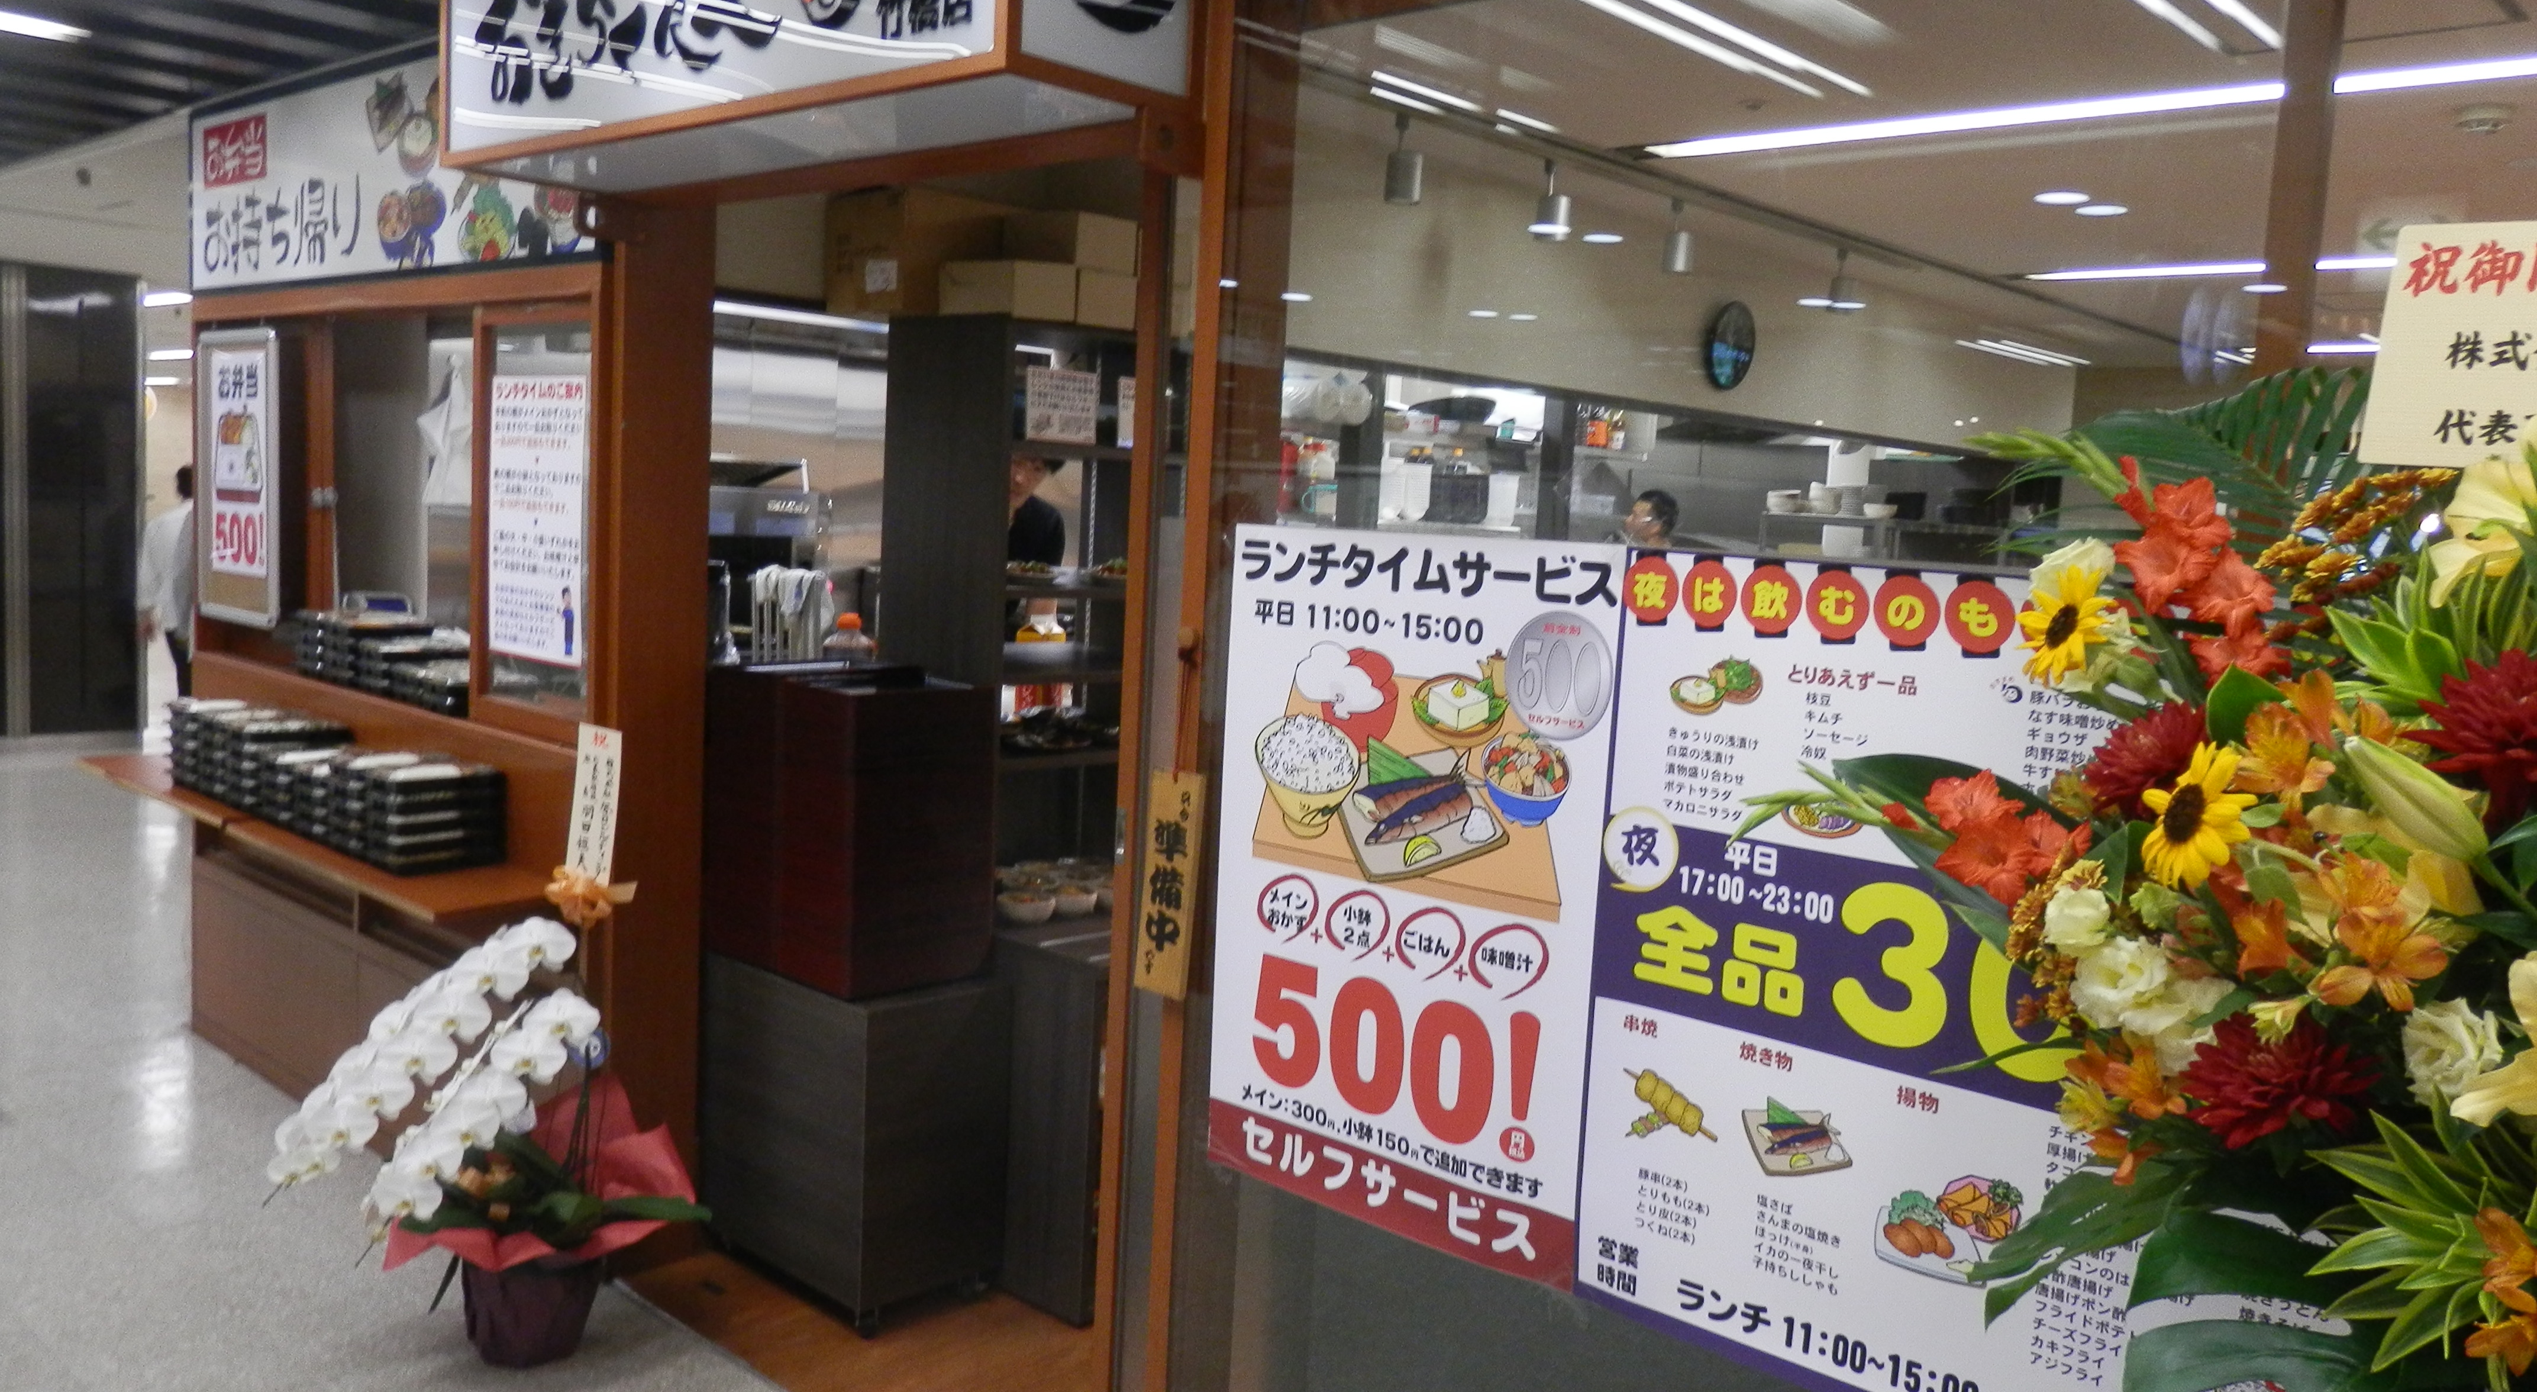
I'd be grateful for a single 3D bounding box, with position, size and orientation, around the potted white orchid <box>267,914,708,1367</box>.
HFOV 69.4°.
[{"bbox_3d":[-1.318,0.769,3.082,0.452,0.764,0.562,9,9,41],"label":"potted white orchid"}]

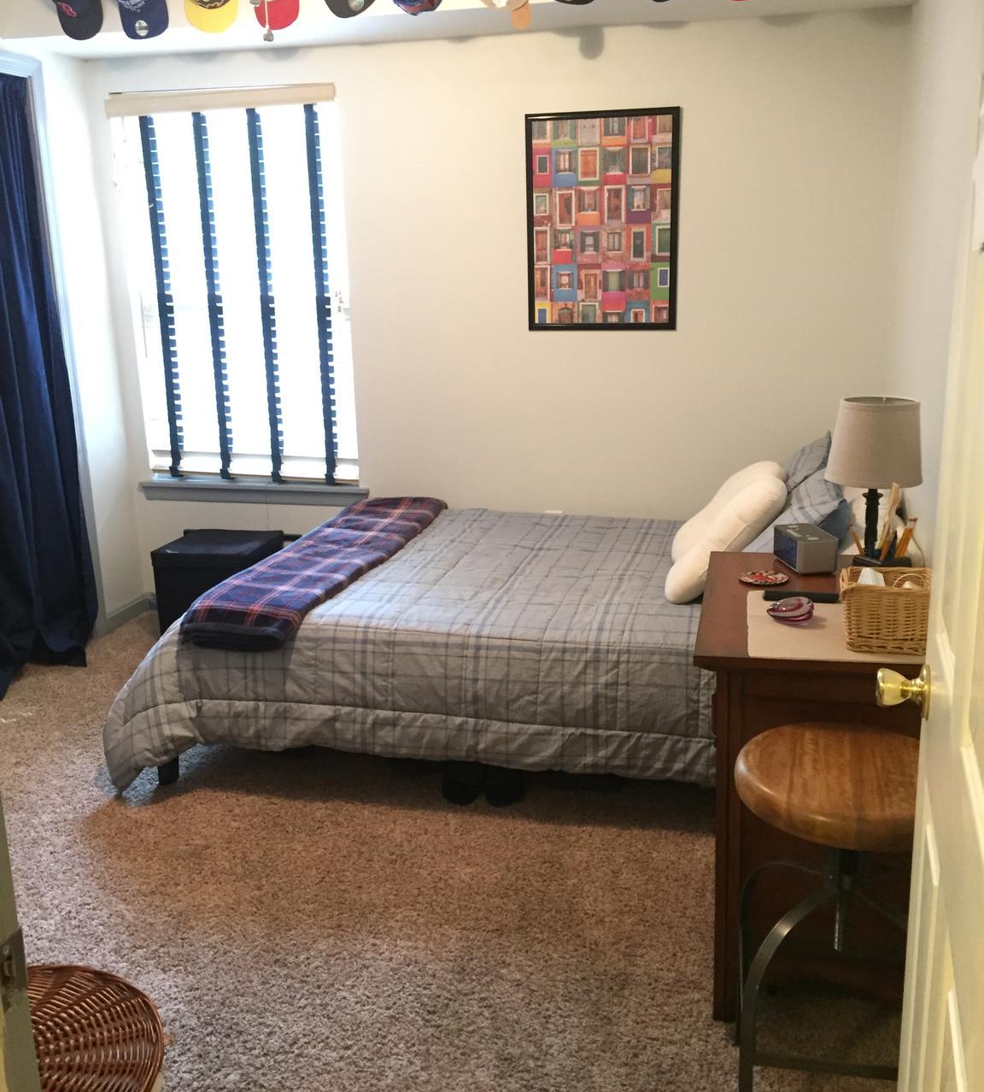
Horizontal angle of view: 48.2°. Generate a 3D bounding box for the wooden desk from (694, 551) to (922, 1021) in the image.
[{"bbox_3d":[0.712,0.472,2.286,0.560,0.744,0.735,2,15,12],"label":"wooden desk"}]

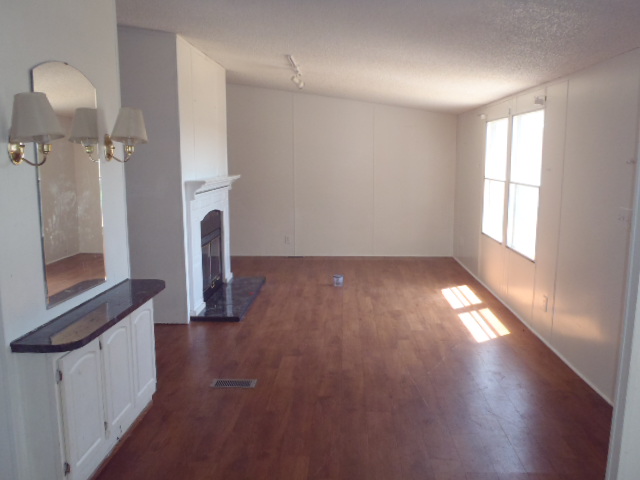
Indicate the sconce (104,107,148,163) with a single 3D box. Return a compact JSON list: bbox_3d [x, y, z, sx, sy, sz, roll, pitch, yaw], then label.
[{"bbox_3d":[-1.172,-0.637,3.158,0.246,0.326,0.232,0,9,3],"label":"sconce"}]

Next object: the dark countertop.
[{"bbox_3d":[-1.173,0.377,2.839,0.279,0.036,1.209,0,9,3],"label":"dark countertop"}]

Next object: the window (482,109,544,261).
[{"bbox_3d":[1.946,-0.592,5.345,0.065,1.327,1.814,0,9,3],"label":"window"}]

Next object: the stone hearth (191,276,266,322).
[{"bbox_3d":[-0.952,0.626,5.725,0.465,0.046,1.621,0,9,3],"label":"stone hearth"}]

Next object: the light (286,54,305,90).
[{"bbox_3d":[-0.265,-1.697,5.310,0.155,0.186,1.162,0,9,3],"label":"light"}]

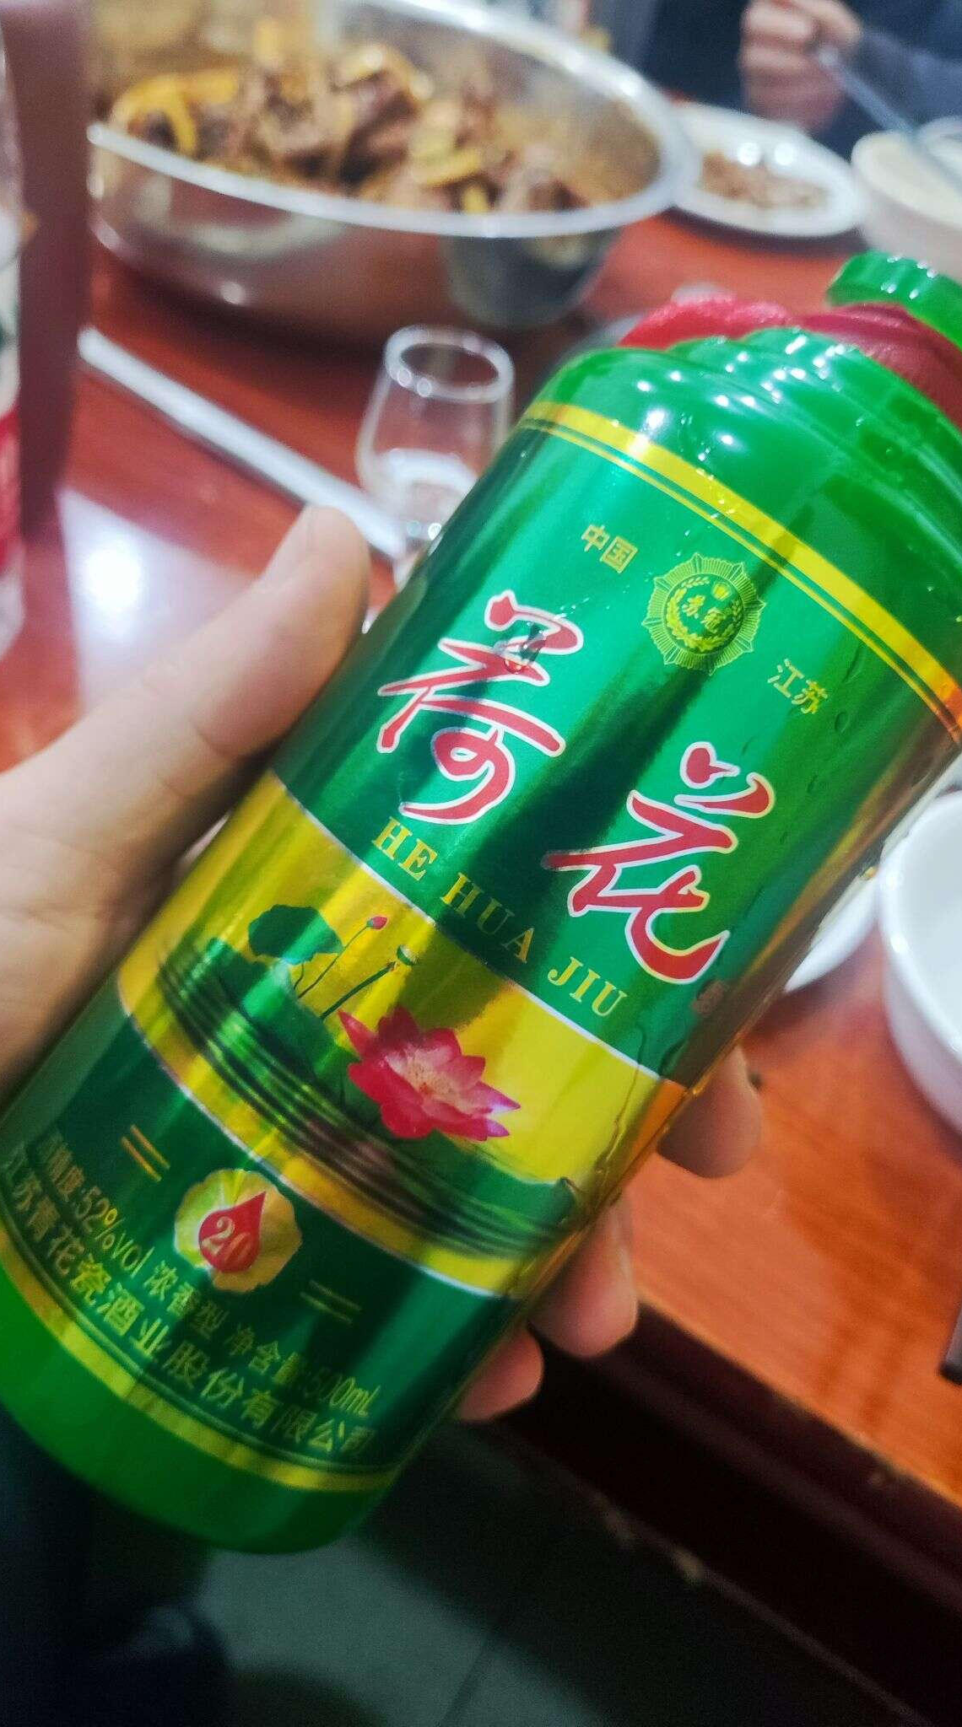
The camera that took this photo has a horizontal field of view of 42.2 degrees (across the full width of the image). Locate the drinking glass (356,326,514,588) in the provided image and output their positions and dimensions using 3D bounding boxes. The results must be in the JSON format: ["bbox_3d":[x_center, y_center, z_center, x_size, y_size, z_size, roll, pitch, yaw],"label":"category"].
[{"bbox_3d":[-0.017,-0.115,0.393,0.045,0.090,0.045,17,47,0],"label":"drinking glass"}]

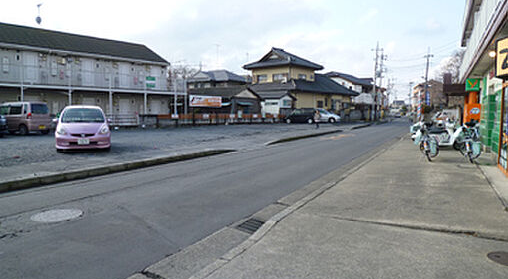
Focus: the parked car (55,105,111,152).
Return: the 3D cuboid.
[{"bbox_3d":[-6.277,-0.489,12.844,1.700,1.520,3.830,-2,5,-27],"label":"parked car"}]

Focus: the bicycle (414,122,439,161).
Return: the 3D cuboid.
[{"bbox_3d":[5.033,0.044,10.223,0.580,1.050,1.750,2,5,28],"label":"bicycle"}]

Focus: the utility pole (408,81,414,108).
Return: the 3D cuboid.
[{"bbox_3d":[42.174,-10.426,94.633,1.200,9.900,0.500,2,5,28],"label":"utility pole"}]

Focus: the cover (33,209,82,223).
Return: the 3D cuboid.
[{"bbox_3d":[-2.818,1.111,5.032,0.660,0.040,0.660,0,4,0],"label":"cover"}]

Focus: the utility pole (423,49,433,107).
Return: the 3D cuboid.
[{"bbox_3d":[20.438,-6.296,41.661,0.900,9.300,0.500,3,5,27],"label":"utility pole"}]

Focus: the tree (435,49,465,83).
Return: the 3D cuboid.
[{"bbox_3d":[26.103,-6.582,45.658,6.200,9.400,5.800,1,4,0],"label":"tree"}]

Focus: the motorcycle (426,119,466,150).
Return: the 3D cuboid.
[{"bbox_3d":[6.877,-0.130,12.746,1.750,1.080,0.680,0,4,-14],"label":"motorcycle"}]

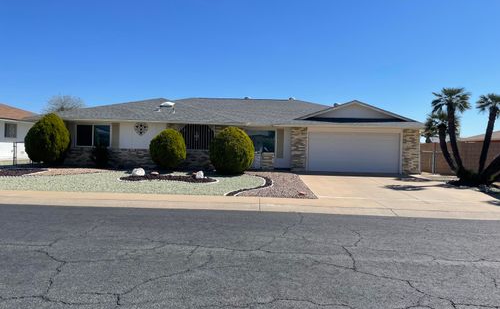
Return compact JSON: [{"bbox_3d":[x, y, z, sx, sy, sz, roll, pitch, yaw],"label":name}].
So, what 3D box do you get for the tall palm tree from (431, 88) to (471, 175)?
[{"bbox_3d":[9.862,-1.066,18.400,1.985,4.386,1.985,1,1,0],"label":"tall palm tree"}]

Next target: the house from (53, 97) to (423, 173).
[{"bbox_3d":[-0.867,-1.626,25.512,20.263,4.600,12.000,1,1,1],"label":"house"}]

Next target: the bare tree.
[{"bbox_3d":[-18.772,-2.935,38.000,4.250,6.173,4.250,1,1,0],"label":"bare tree"}]

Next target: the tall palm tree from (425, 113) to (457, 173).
[{"bbox_3d":[9.499,-0.548,18.700,1.768,3.137,1.768,1,1,0],"label":"tall palm tree"}]

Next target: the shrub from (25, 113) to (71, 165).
[{"bbox_3d":[-10.239,-0.784,19.000,2.312,2.581,2.312,1,1,0],"label":"shrub"}]

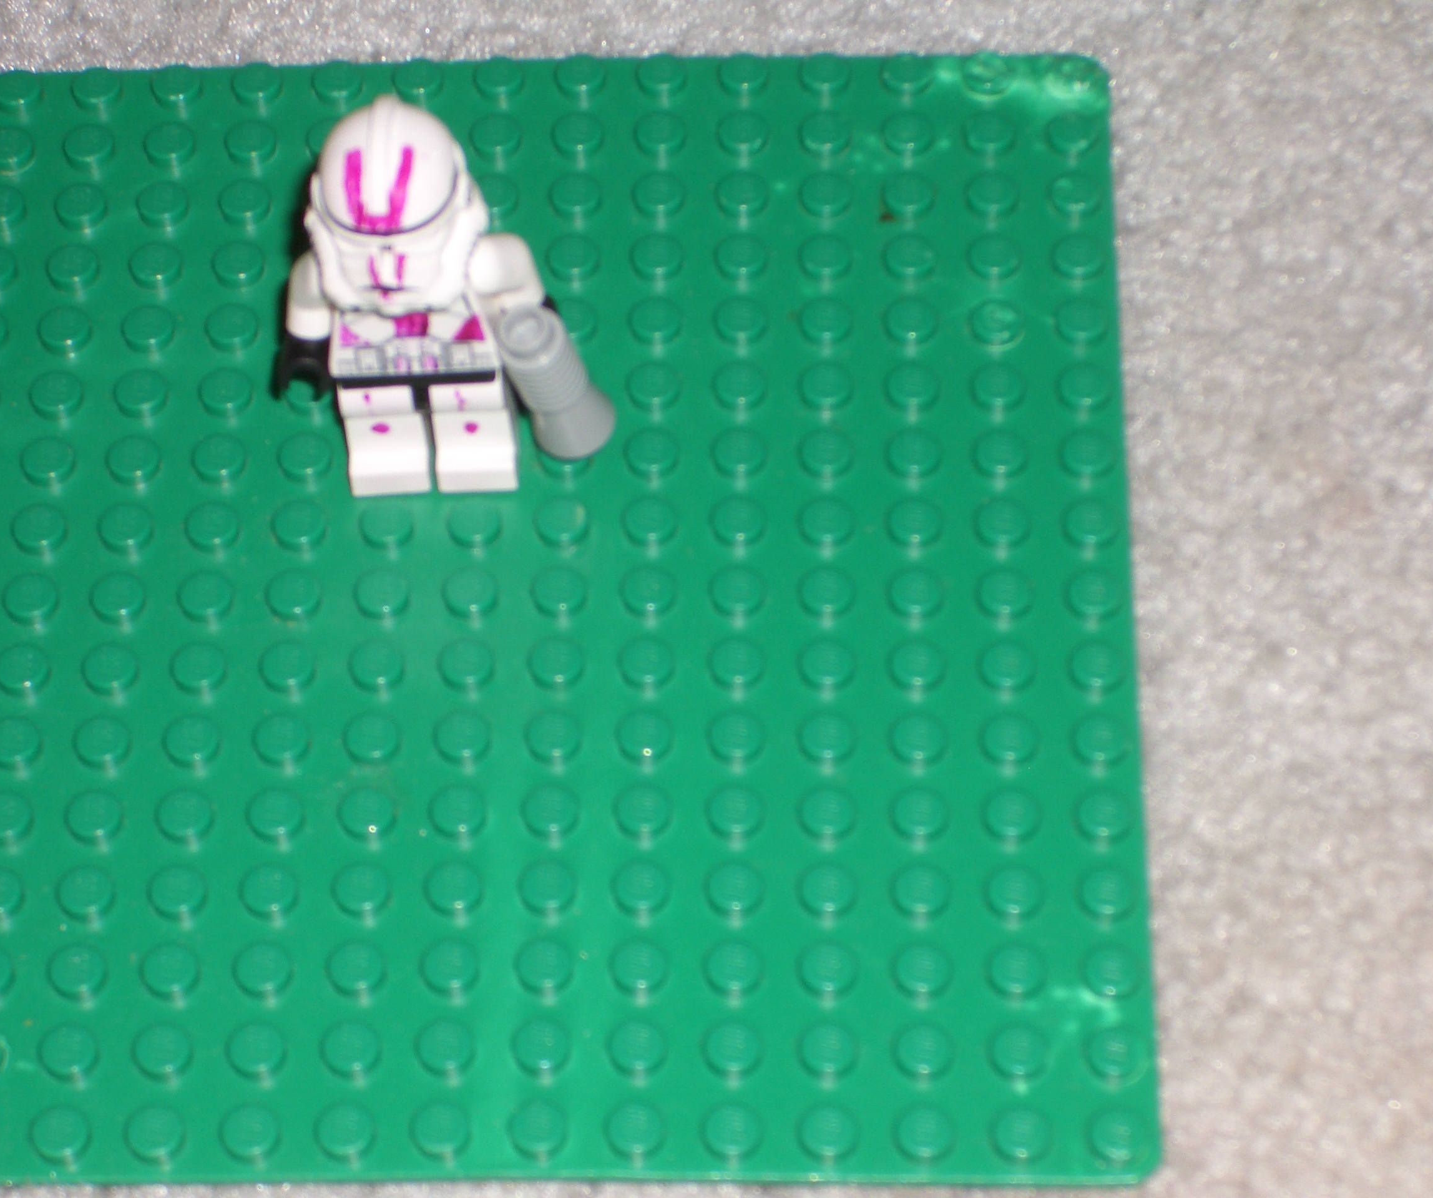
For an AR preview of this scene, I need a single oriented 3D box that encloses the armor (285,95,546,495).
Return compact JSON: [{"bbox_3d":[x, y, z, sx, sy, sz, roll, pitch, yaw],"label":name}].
[{"bbox_3d":[-0.027,-0.026,0.431,0.024,0.043,0.015,0,53,1],"label":"armor"}]

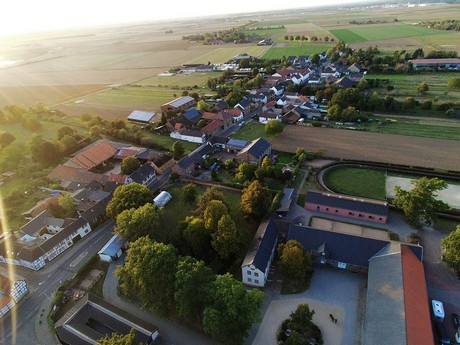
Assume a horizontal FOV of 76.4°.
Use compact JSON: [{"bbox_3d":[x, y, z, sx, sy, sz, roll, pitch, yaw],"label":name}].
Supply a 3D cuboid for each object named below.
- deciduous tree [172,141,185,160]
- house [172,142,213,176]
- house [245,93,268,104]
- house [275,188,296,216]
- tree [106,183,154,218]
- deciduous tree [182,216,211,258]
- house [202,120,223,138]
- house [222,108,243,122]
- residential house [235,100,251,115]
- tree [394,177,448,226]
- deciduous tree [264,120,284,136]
[{"bbox_3d":[-29.082,-12.181,166.424,6.800,11.700,6.800,-5,29,0],"label":"deciduous tree"},{"bbox_3d":[-20.602,-8.704,170.146,9.510,7.440,29.870,10,32,27],"label":"house"},{"bbox_3d":[22.877,-65.823,258.447,18.500,8.000,10.000,10,32,26],"label":"house"},{"bbox_3d":[22.502,11.583,117.702,4.900,3.100,16.600,6,31,19],"label":"house"},{"bbox_3d":[-38.248,12.937,114.432,17.600,16.000,17.600,-5,28,0],"label":"tree"},{"bbox_3d":[-10.404,21.686,92.836,8.400,17.100,8.400,-5,28,0],"label":"deciduous tree"},{"bbox_3d":[-12.206,-29.187,194.695,7.200,5.600,17.500,10,32,25],"label":"house"},{"bbox_3d":[2.235,-44.724,222.540,12.000,8.000,12.500,11,32,27],"label":"house"},{"bbox_3d":[11.214,-55.844,250.904,9.260,8.630,11.710,13,33,31],"label":"residential house"},{"bbox_3d":[65.548,11.146,101.376,16.300,18.000,16.300,-5,29,0],"label":"tree"},{"bbox_3d":[27.968,-27.121,183.941,12.400,10.100,12.400,-5,28,0],"label":"deciduous tree"}]

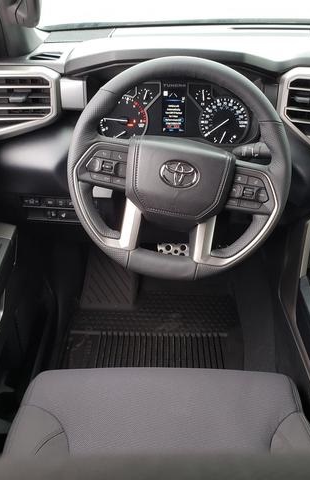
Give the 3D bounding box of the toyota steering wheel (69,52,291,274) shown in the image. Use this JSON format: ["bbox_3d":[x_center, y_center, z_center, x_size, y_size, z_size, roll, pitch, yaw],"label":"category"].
[{"bbox_3d":[0.044,-0.127,0.855,0.387,0.382,0.105,10,3,-2],"label":"toyota steering wheel"}]

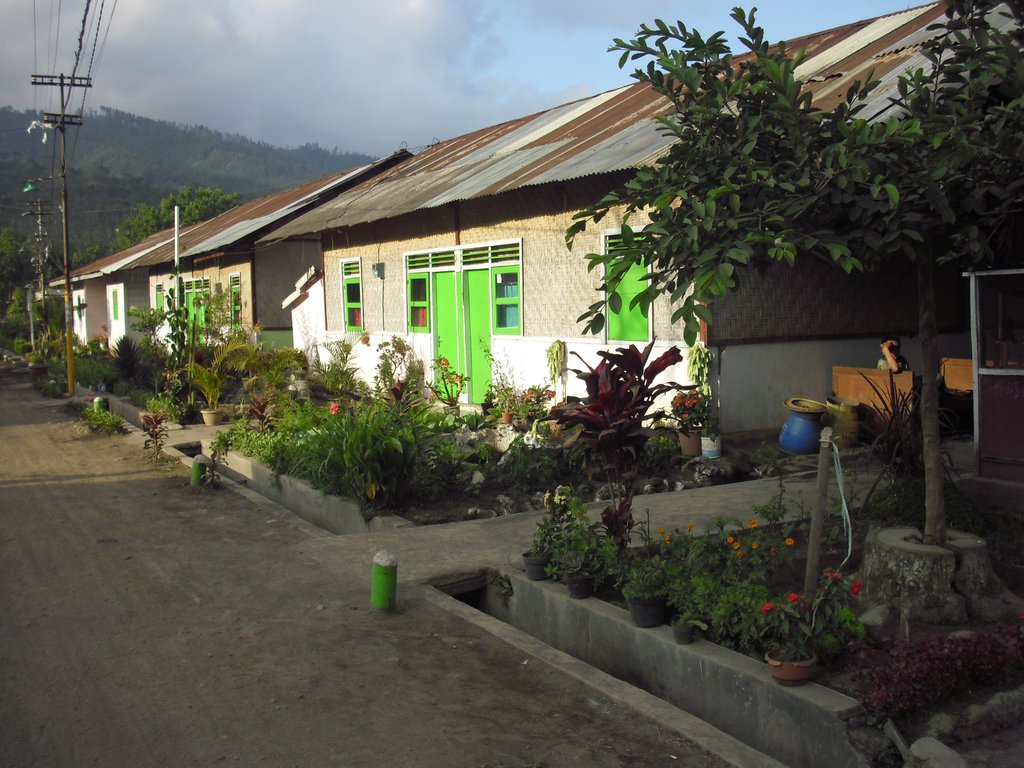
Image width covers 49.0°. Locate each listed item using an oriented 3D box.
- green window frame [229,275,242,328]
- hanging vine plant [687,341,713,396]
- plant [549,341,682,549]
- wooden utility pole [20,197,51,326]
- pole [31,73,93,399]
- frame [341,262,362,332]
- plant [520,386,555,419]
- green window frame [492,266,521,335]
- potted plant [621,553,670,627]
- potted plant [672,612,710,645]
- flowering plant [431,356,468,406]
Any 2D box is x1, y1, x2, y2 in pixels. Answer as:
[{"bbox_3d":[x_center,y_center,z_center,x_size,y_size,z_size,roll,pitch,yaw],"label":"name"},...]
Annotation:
[{"bbox_3d":[-6.927,-2.064,28.176,0.090,1.372,1.040,-4,5,-29],"label":"green window frame"},{"bbox_3d":[1.968,-0.163,11.800,0.200,0.586,0.240,-4,5,-29],"label":"hanging vine plant"},{"bbox_3d":[0.657,0.395,7.098,0.870,1.330,0.820,-2,4,0],"label":"plant"},{"bbox_3d":[-18.849,-4.186,45.234,1.300,6.500,0.300,-4,5,-29],"label":"wooden utility pole"},{"bbox_3d":[-8.811,-2.925,22.246,1.150,6.322,0.250,-3,4,-29],"label":"pole"},{"bbox_3d":[-3.019,-1.638,21.214,0.090,1.333,1.030,-4,5,-29],"label":"frame"},{"bbox_3d":[0.342,0.226,14.500,0.450,0.437,0.400,-1,4,1],"label":"plant"},{"bbox_3d":[-0.079,-1.179,15.992,0.080,0.964,0.836,-4,5,-29],"label":"green window frame"},{"bbox_3d":[0.645,1.001,5.472,0.253,0.315,0.240,-1,4,7],"label":"potted plant"},{"bbox_3d":[0.841,1.157,5.325,0.170,0.137,0.140,-1,4,9],"label":"potted plant"},{"bbox_3d":[-0.896,0.022,16.000,0.577,0.826,0.520,-1,4,-3],"label":"flowering plant"}]

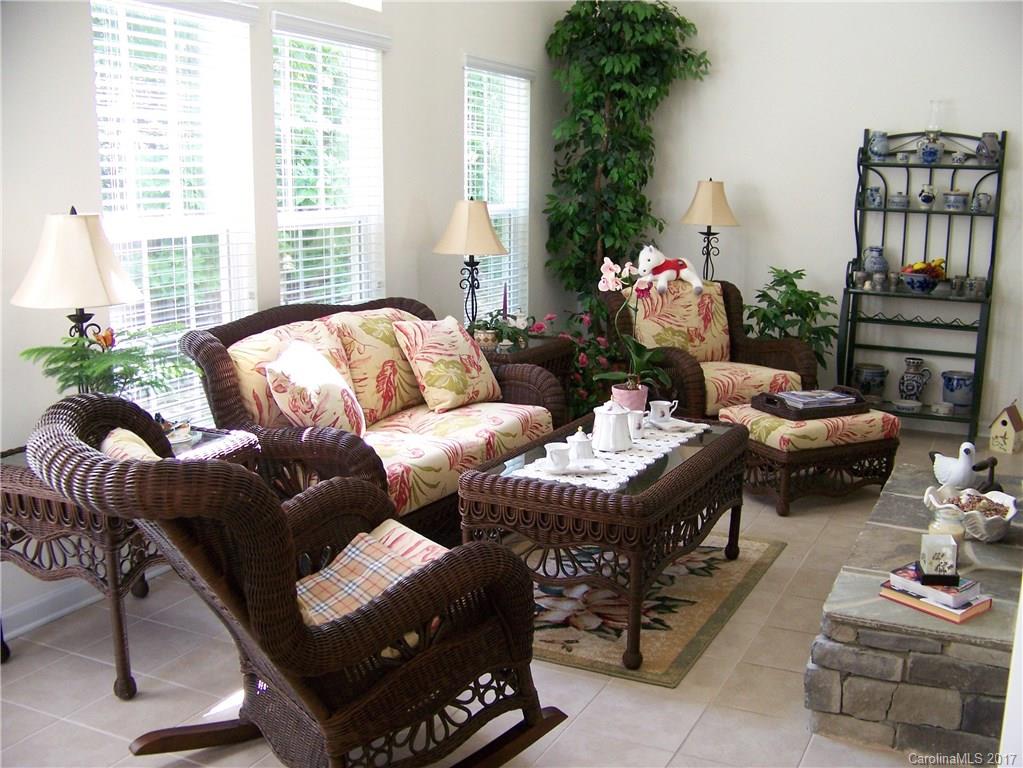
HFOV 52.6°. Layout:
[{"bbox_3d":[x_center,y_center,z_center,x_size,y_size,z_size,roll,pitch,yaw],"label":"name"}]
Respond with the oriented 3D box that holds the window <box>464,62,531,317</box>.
[{"bbox_3d":[-0.074,-1.005,6.091,0.060,1.606,0.803,6,12,27],"label":"window"}]

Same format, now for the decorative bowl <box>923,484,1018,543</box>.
[{"bbox_3d":[1.492,0.425,3.368,0.280,0.120,0.230,6,12,26],"label":"decorative bowl"}]

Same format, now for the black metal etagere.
[{"bbox_3d":[2.338,-0.559,5.966,0.774,1.784,0.380,5,12,23],"label":"black metal etagere"}]

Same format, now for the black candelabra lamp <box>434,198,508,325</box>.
[{"bbox_3d":[-0.203,-0.582,5.374,0.385,0.760,0.385,0,11,-2],"label":"black candelabra lamp"}]

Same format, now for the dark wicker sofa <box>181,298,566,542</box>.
[{"bbox_3d":[-0.419,0.182,4.261,0.920,0.934,1.679,6,12,27],"label":"dark wicker sofa"}]

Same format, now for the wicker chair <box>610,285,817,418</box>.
[{"bbox_3d":[1.125,-0.090,5.908,0.880,0.920,0.880,-5,12,-26],"label":"wicker chair"}]

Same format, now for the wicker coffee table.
[{"bbox_3d":[0.384,0.488,3.790,0.666,0.558,1.204,6,12,26],"label":"wicker coffee table"}]

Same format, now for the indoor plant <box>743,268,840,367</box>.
[{"bbox_3d":[1.655,-0.218,6.231,0.500,0.940,0.480,6,12,26],"label":"indoor plant"}]

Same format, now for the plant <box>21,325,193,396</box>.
[{"bbox_3d":[-1.215,0.042,3.114,0.480,0.370,0.420,-4,12,-21],"label":"plant"}]

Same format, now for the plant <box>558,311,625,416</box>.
[{"bbox_3d":[0.475,0.010,5.616,0.390,0.800,0.370,6,12,26],"label":"plant"}]

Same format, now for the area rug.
[{"bbox_3d":[0.337,0.735,3.957,1.091,0.010,1.472,6,12,26],"label":"area rug"}]

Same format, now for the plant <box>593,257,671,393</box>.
[{"bbox_3d":[0.485,-0.186,4.127,0.270,0.600,0.220,6,12,26],"label":"plant"}]

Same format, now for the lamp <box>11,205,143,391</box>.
[{"bbox_3d":[-1.291,-0.150,3.101,0.385,0.760,0.385,-4,12,-23],"label":"lamp"}]

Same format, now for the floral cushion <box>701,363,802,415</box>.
[{"bbox_3d":[1.173,-0.008,5.824,0.640,0.150,0.600,-5,12,-26],"label":"floral cushion"}]

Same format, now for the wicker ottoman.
[{"bbox_3d":[1.425,0.325,4.989,0.694,0.406,0.511,-5,12,-25],"label":"wicker ottoman"}]

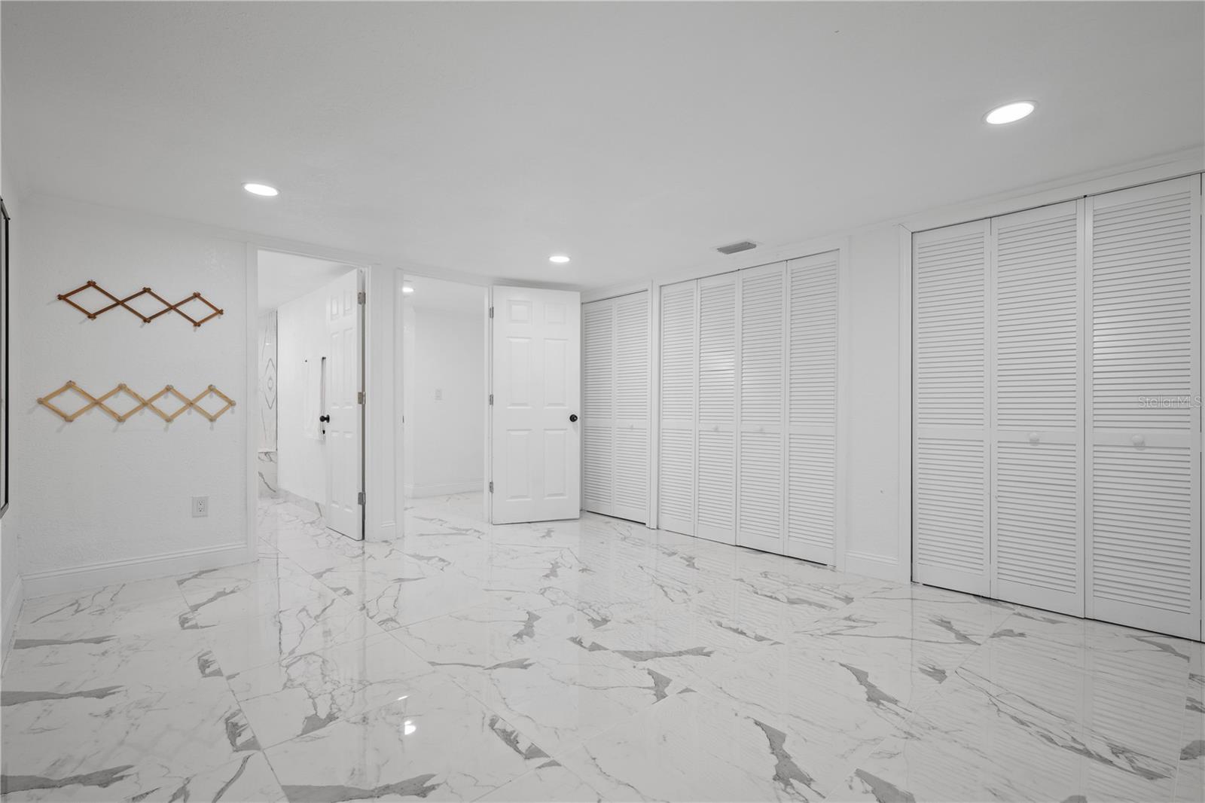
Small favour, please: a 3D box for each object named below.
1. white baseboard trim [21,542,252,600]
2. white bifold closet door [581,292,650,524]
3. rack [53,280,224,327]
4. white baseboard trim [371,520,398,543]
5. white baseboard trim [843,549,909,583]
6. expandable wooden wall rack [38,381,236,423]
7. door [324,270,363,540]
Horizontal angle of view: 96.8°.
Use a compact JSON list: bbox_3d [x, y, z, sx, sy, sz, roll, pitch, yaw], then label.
[{"bbox_3d":[-2.673,0.979,3.149,1.000,0.132,0.016,0,0,-44],"label":"white baseboard trim"},{"bbox_3d":[0.100,0.052,4.850,0.032,1.990,0.830,0,0,-44],"label":"white bifold closet door"},{"bbox_3d":[-2.659,-0.557,3.129,0.730,0.186,0.055,0,0,-44],"label":"rack"},{"bbox_3d":[-1.662,0.984,4.078,0.170,0.132,0.016,0,0,-44],"label":"white baseboard trim"},{"bbox_3d":[1.618,0.990,3.203,0.016,0.134,0.320,0,0,-44],"label":"white baseboard trim"},{"bbox_3d":[-2.664,0.005,3.125,0.860,0.208,0.055,0,0,-44],"label":"expandable wooden wall rack"},{"bbox_3d":[-2.051,0.031,4.246,0.660,2.020,0.037,0,0,44],"label":"door"}]

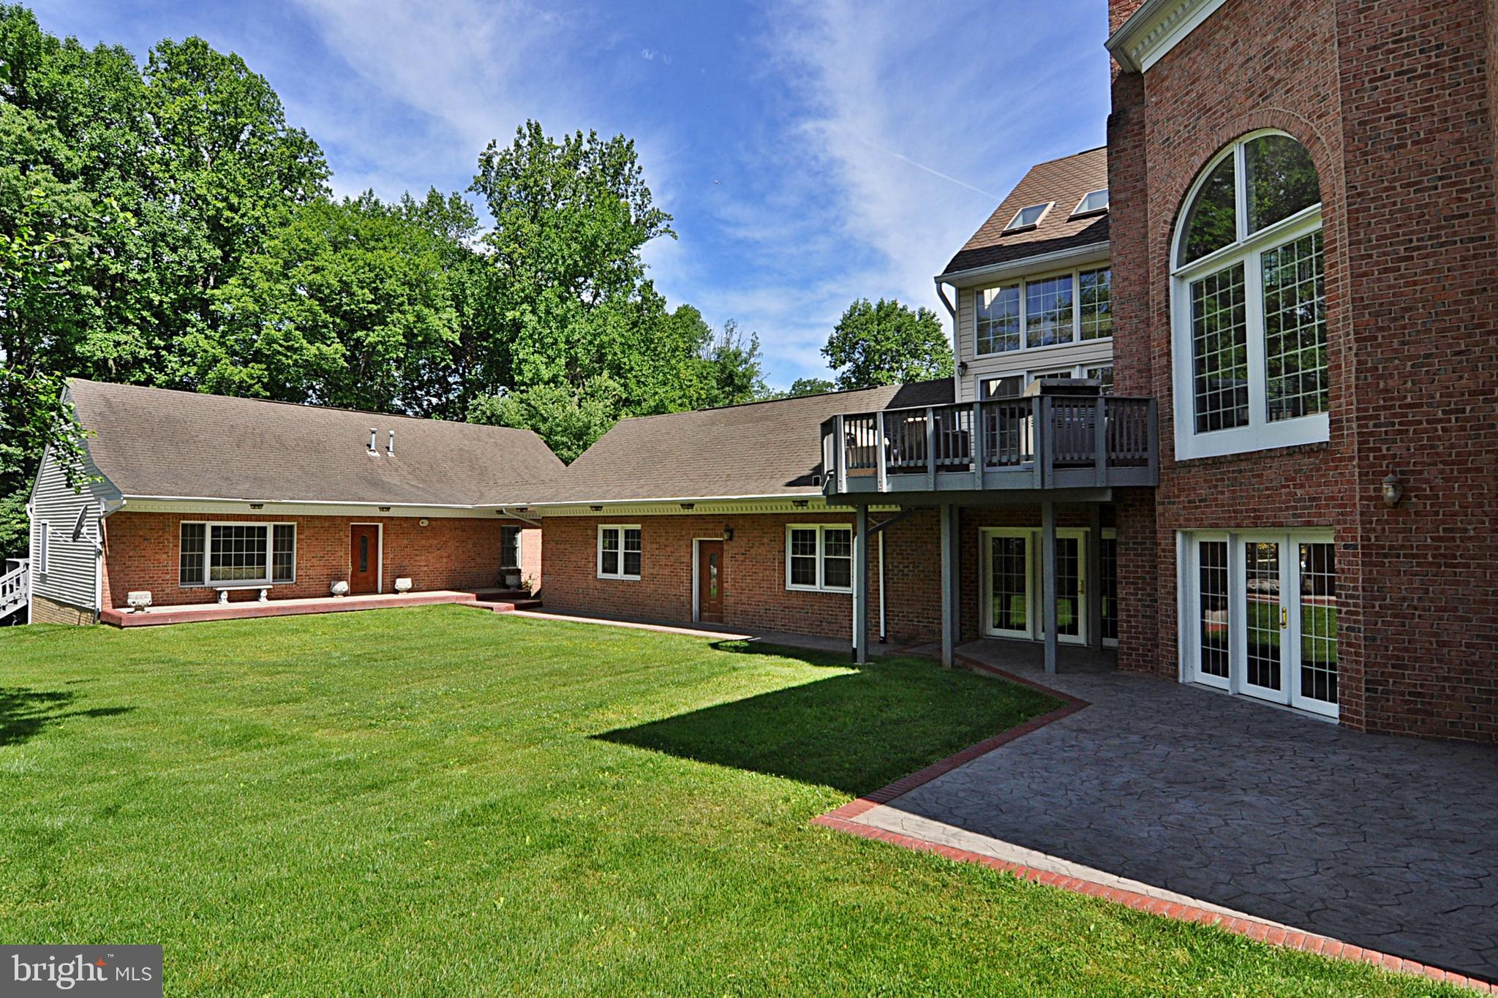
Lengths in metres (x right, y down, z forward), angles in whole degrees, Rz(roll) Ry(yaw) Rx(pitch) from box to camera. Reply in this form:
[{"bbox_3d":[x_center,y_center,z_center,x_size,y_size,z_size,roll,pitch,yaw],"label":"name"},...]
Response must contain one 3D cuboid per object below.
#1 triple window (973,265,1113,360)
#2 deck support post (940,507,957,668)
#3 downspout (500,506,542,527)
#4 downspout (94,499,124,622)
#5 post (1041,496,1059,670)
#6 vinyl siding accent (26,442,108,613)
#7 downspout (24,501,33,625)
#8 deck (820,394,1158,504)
[{"bbox_3d":[5.361,-3.339,11.948,2.620,1.370,0.120,-2,-3,34],"label":"triple window"},{"bbox_3d":[3.050,1.333,10.246,0.140,2.541,0.140,-1,-3,35],"label":"deck support post"},{"bbox_3d":[-6.771,0.537,19.700,1.150,0.580,0.200,0,-2,0],"label":"downspout"},{"bbox_3d":[-14.770,1.383,15.402,0.900,3.000,0.140,-1,-2,27],"label":"downspout"},{"bbox_3d":[4.261,1.254,9.412,0.140,2.458,0.140,-1,-3,35],"label":"post"},{"bbox_3d":[-18.381,0.224,17.820,7.200,4.900,0.150,-1,-3,35],"label":"vinyl siding accent"},{"bbox_3d":[-21.614,1.935,20.000,0.130,3.700,0.130,-1,-3,35],"label":"downspout"},{"bbox_3d":[3.735,-0.580,10.599,4.750,1.300,3.750,-1,-3,35],"label":"deck"}]

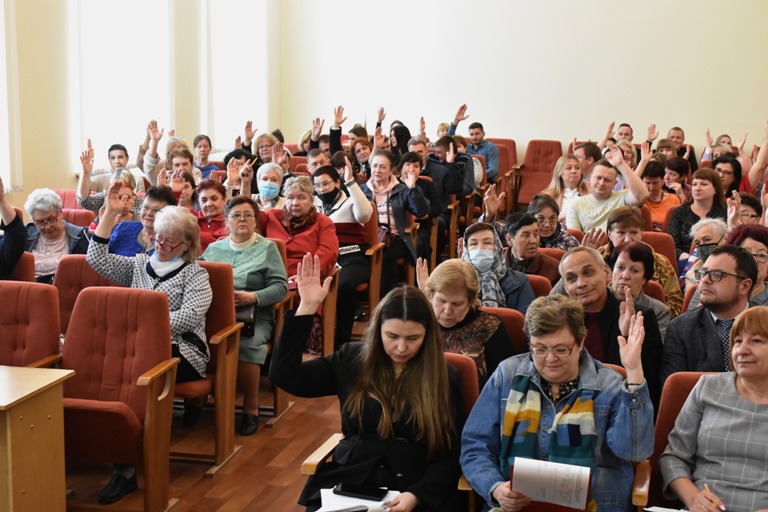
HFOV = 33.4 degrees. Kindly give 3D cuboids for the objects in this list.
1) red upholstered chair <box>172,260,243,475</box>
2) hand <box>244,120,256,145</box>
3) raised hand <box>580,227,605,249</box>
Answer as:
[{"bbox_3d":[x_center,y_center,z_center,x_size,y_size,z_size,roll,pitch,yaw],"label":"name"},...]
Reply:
[{"bbox_3d":[-1.020,0.531,6.483,0.580,0.930,0.620,3,9,14],"label":"red upholstered chair"},{"bbox_3d":[-1.253,-1.160,11.970,0.103,0.192,0.054,5,10,11],"label":"hand"},{"bbox_3d":[1.135,-0.086,6.900,0.120,0.160,0.060,9,9,8],"label":"raised hand"}]

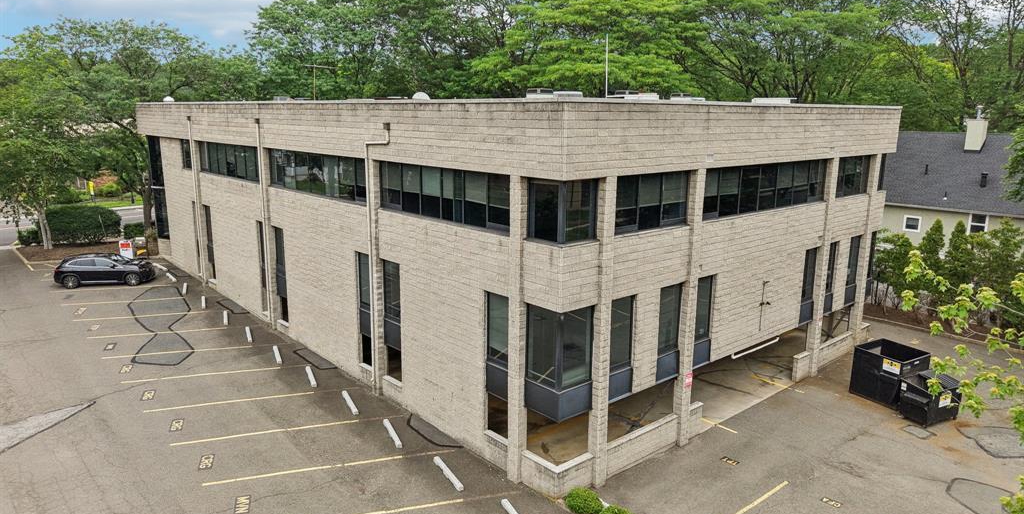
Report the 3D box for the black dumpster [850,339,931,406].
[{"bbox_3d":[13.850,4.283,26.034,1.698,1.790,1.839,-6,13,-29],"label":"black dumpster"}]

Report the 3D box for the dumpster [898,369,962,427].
[{"bbox_3d":[14.484,4.953,24.678,1.680,1.360,1.120,-5,13,-25],"label":"dumpster"}]

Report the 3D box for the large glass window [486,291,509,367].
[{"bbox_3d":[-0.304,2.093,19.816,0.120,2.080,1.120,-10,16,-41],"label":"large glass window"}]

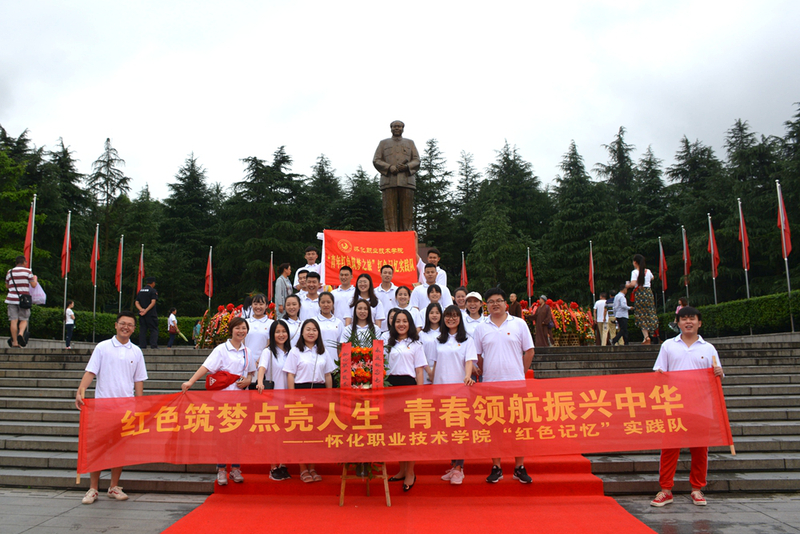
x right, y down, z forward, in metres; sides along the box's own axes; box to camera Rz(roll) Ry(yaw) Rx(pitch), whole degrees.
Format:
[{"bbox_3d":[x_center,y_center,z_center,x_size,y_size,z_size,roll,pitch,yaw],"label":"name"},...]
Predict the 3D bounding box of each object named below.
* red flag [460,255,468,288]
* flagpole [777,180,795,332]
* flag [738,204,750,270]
[{"bbox_3d":[3.350,0.570,30.800,0.380,2.400,0.250,-1,-7,3],"label":"red flag"},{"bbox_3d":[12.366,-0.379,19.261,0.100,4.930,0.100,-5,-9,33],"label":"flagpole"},{"bbox_3d":[11.823,-1.108,20.553,0.400,2.250,0.300,-1,-7,0],"label":"flag"}]

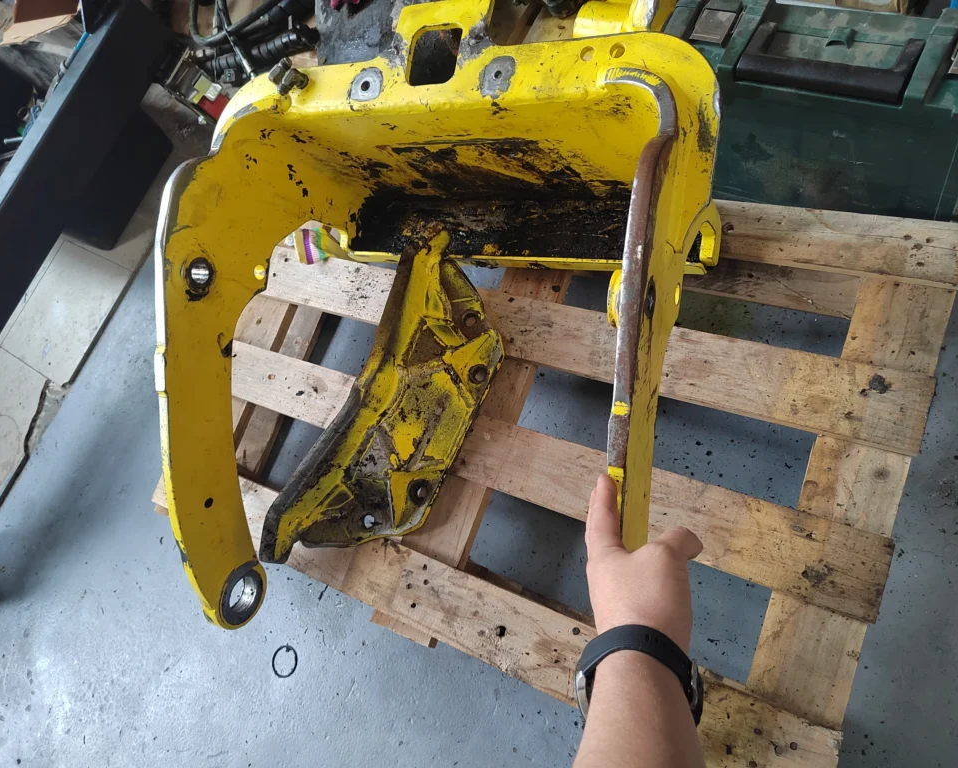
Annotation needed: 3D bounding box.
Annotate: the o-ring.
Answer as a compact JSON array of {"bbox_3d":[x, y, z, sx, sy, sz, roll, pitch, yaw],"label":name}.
[{"bbox_3d":[-0.356,0.509,1.248,0.054,0.004,0.054,-8,67,20],"label":"o-ring"}]

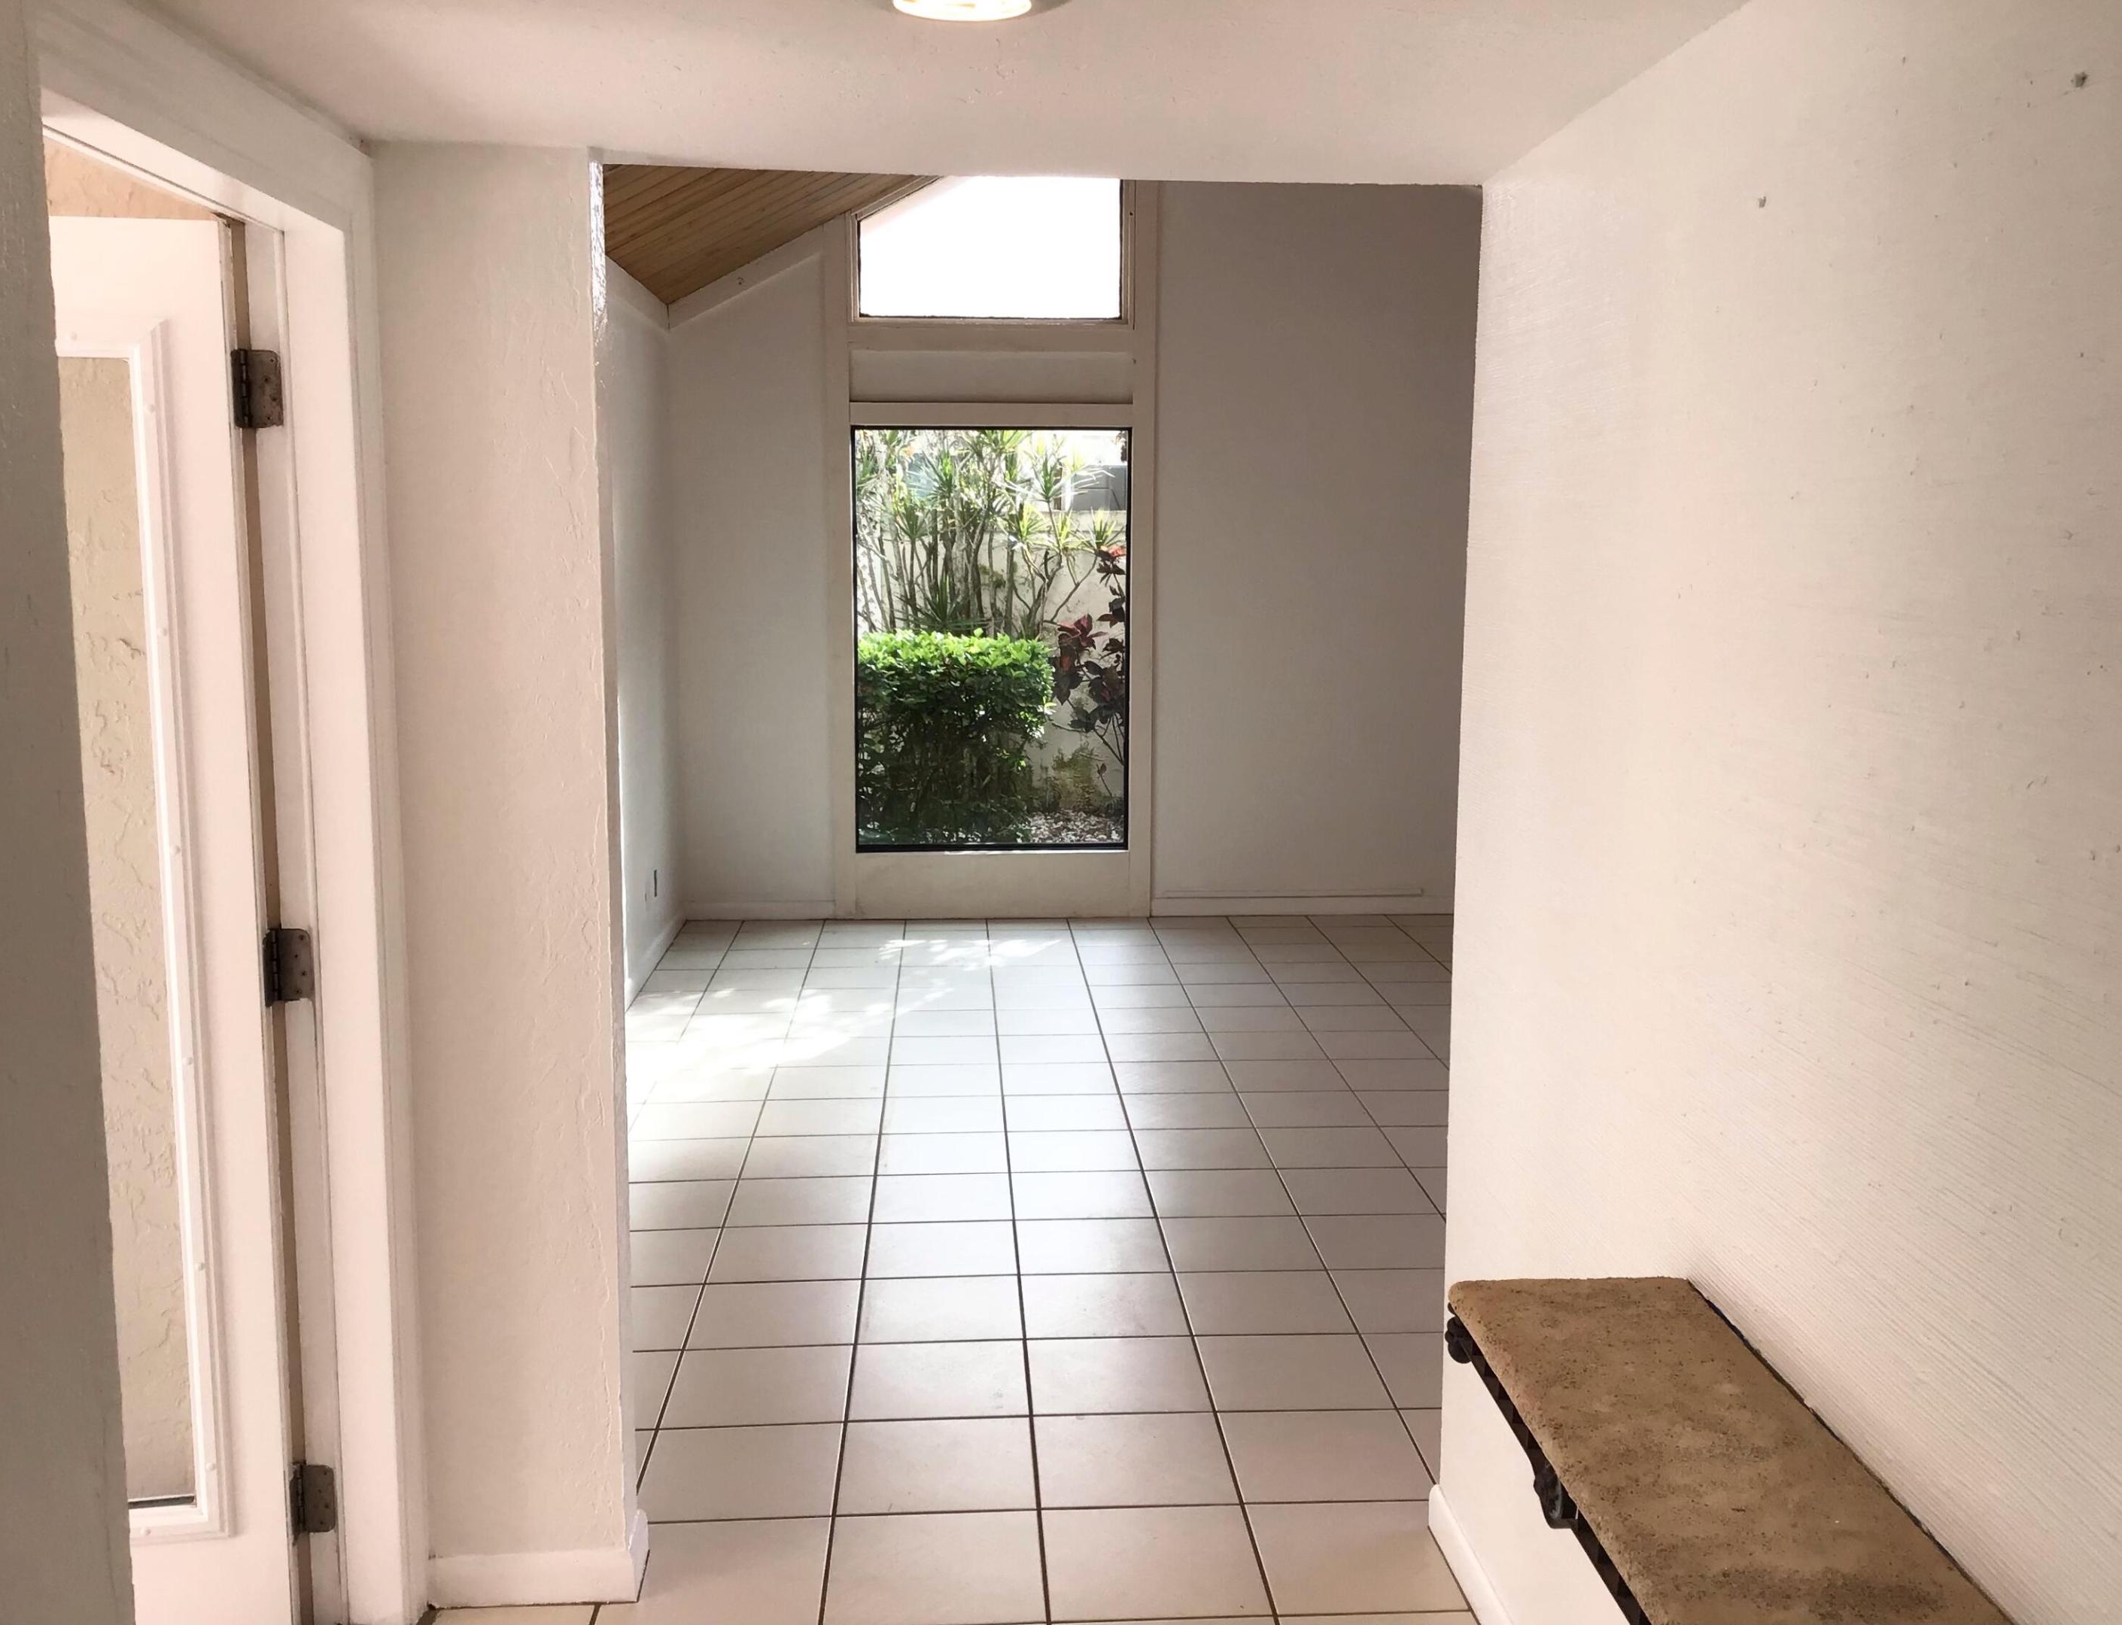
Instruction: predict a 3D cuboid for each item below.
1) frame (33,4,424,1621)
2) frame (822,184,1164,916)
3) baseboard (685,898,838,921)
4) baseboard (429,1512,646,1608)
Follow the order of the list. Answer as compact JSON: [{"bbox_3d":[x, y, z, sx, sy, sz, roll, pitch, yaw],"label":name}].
[{"bbox_3d":[-0.992,0.232,2.245,0.165,2.130,1.108,0,8,-3],"label":"frame"},{"bbox_3d":[-0.284,-1.155,8.111,1.355,3.238,0.120,0,8,-3],"label":"frame"},{"bbox_3d":[-1.272,0.420,8.237,0.635,0.082,0.017,0,8,-3],"label":"baseboard"},{"bbox_3d":[-0.804,1.155,3.026,0.309,0.087,0.151,0,8,-3],"label":"baseboard"}]

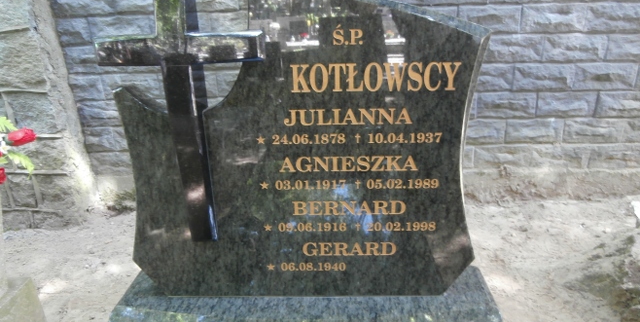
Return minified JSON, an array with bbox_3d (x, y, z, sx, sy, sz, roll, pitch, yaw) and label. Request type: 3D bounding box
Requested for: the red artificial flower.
[{"bbox_3d":[-0.787,-0.065,1.170,0.071,0.042,0.042,-11,0,-2],"label":"red artificial flower"}]

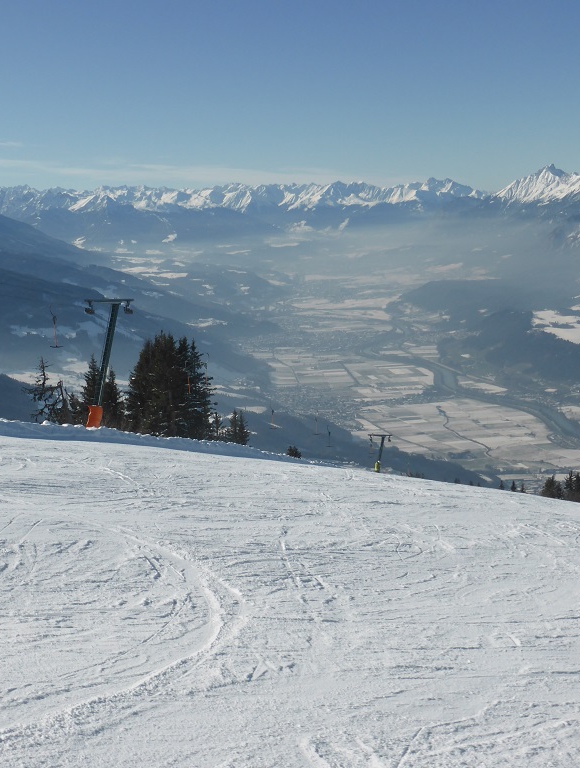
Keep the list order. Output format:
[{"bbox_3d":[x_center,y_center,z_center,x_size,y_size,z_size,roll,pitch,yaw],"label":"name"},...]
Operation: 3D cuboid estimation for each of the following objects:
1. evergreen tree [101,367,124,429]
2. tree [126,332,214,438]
[{"bbox_3d":[-11.620,1.140,77.000,1.690,4.340,1.690,0,9,0],"label":"evergreen tree"},{"bbox_3d":[-8.690,0.330,86.000,6.400,8.230,5.440,0,9,0],"label":"tree"}]

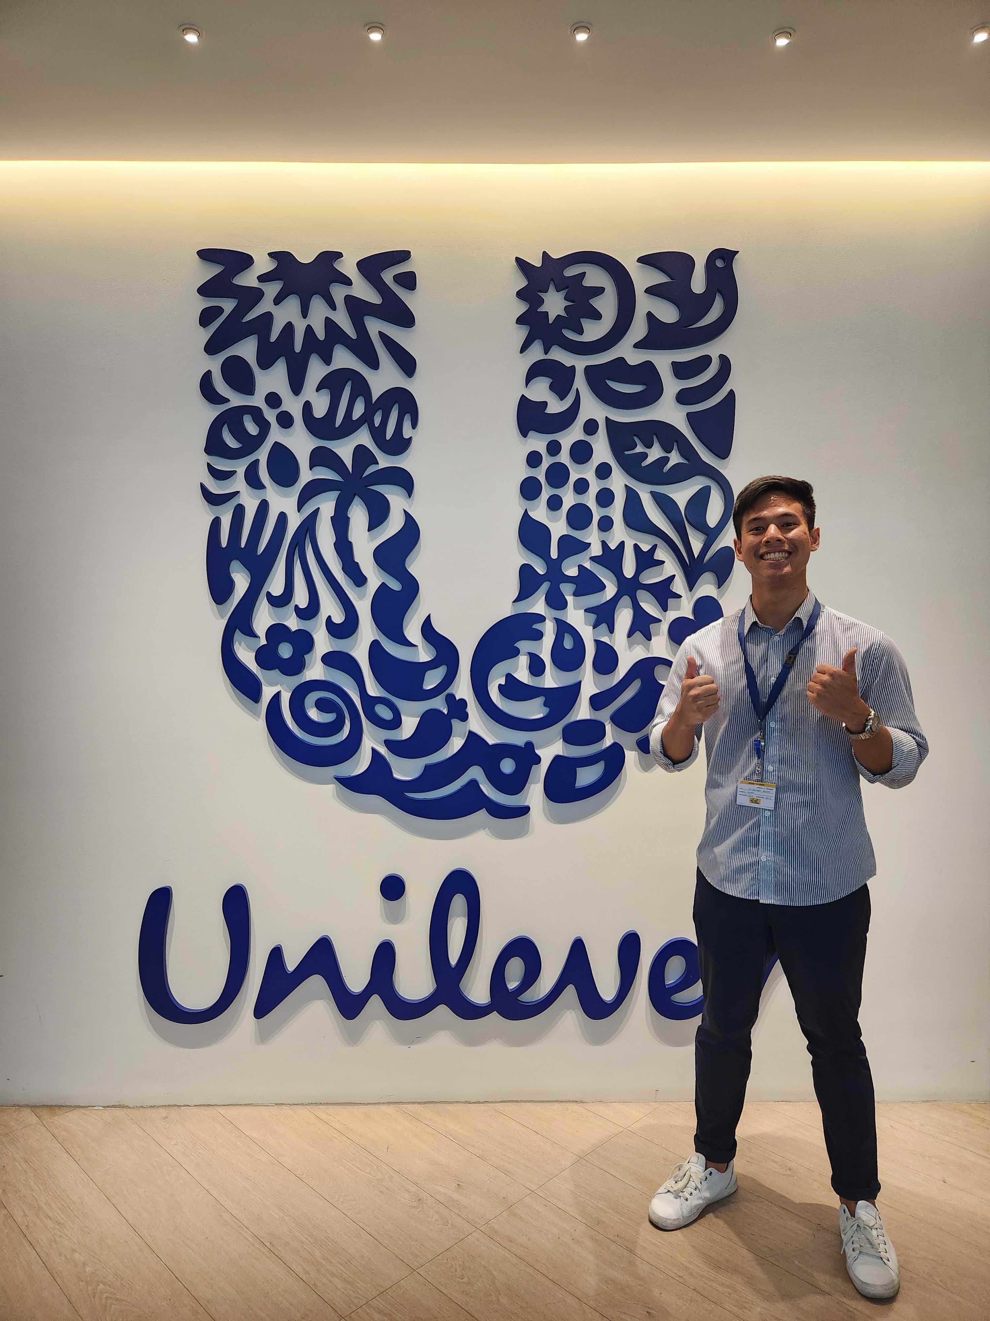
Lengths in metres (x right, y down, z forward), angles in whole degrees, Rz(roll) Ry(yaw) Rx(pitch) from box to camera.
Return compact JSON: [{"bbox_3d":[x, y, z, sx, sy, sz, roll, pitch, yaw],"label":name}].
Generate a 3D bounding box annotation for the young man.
[{"bbox_3d":[0.640,0.458,1.998,0.620,1.765,0.380,2,3,30],"label":"young man"}]

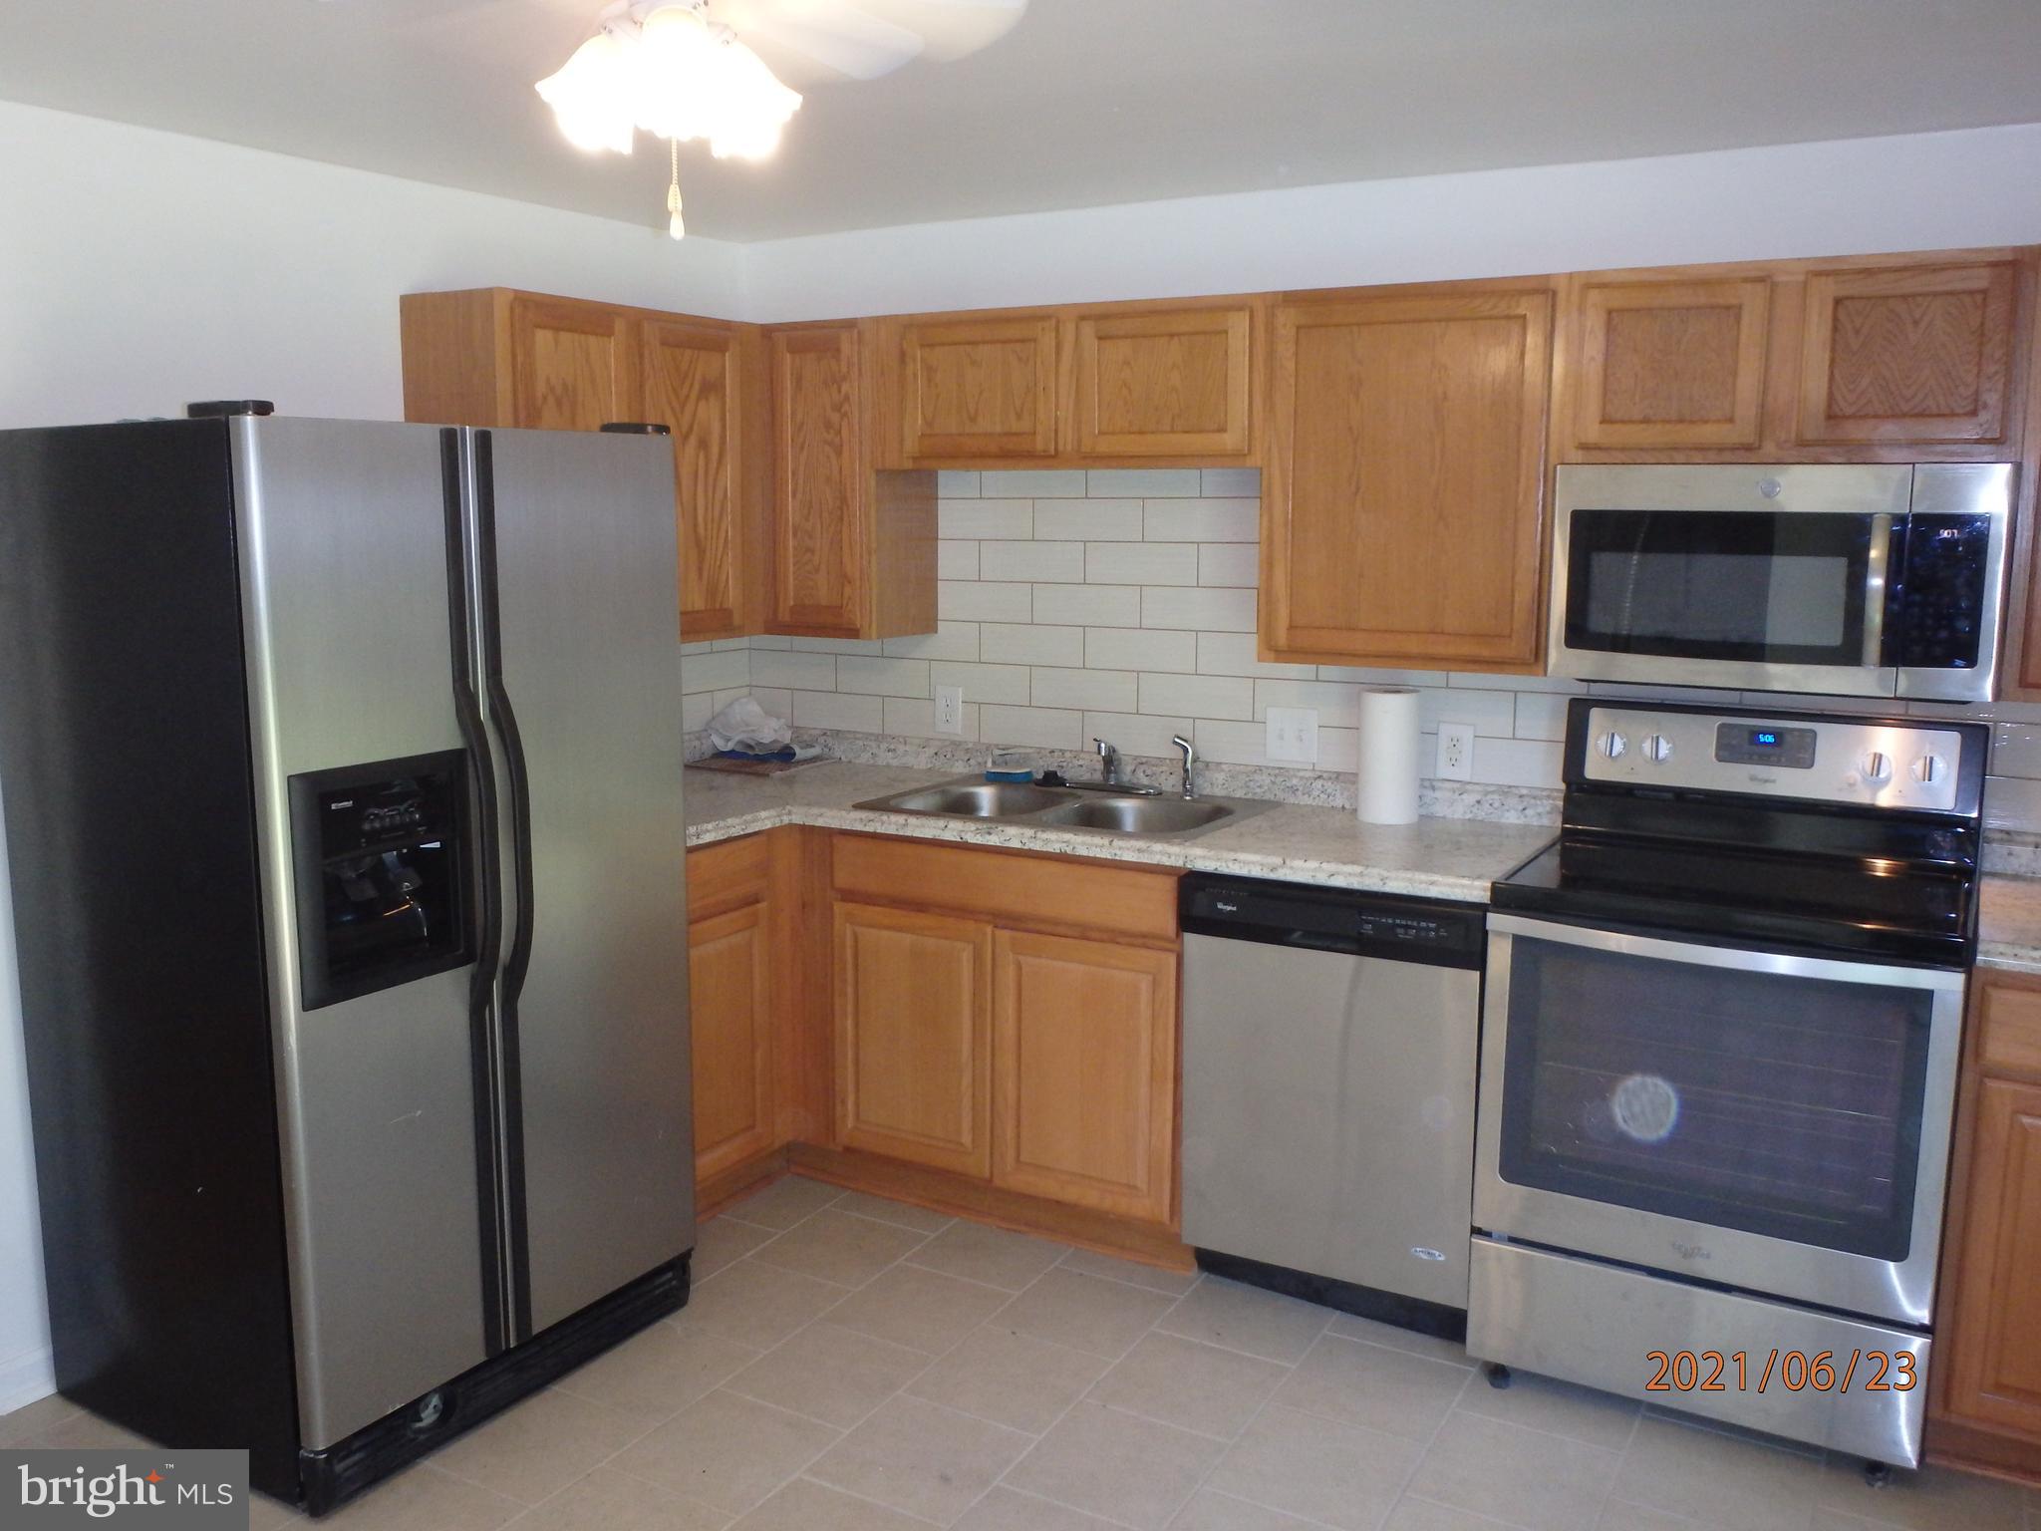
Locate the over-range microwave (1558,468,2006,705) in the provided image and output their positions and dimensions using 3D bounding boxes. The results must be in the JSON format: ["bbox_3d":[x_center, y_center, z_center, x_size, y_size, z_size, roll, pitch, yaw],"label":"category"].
[{"bbox_3d":[1.424,-0.361,3.110,0.747,0.399,0.390,5,11,30],"label":"over-range microwave"}]

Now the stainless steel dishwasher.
[{"bbox_3d":[0.745,0.652,3.527,0.604,0.885,0.610,5,10,29],"label":"stainless steel dishwasher"}]

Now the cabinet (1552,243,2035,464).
[{"bbox_3d":[1.437,-0.746,3.100,0.760,0.355,0.305,5,10,29],"label":"cabinet"}]

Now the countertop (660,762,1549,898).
[{"bbox_3d":[-0.078,0.139,3.625,2.245,0.040,1.160,5,11,30],"label":"countertop"}]

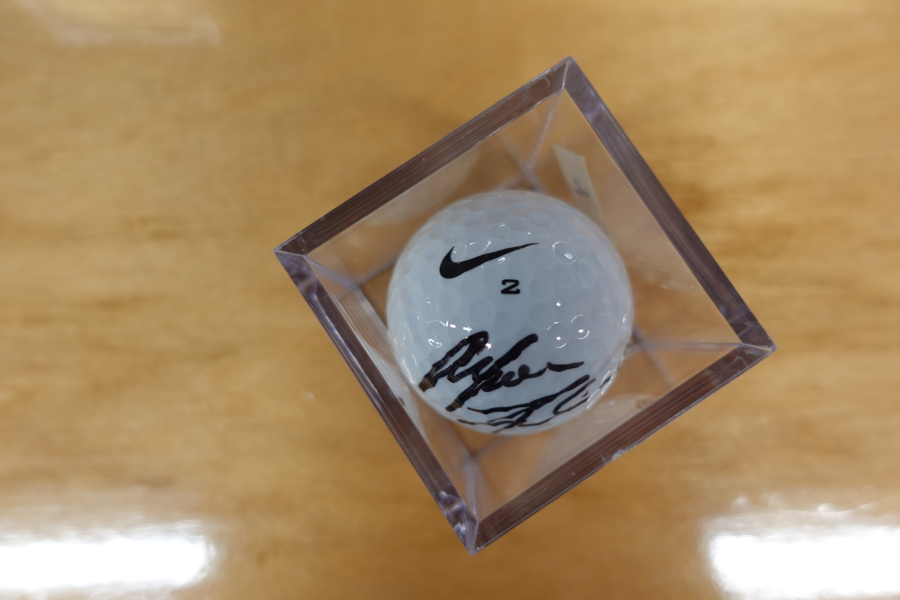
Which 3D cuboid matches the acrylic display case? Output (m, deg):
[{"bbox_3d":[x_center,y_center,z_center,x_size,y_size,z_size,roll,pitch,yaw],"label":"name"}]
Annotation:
[{"bbox_3d":[0.010,0.001,0.108,0.050,0.049,0.050,-34,87,-1],"label":"acrylic display case"}]

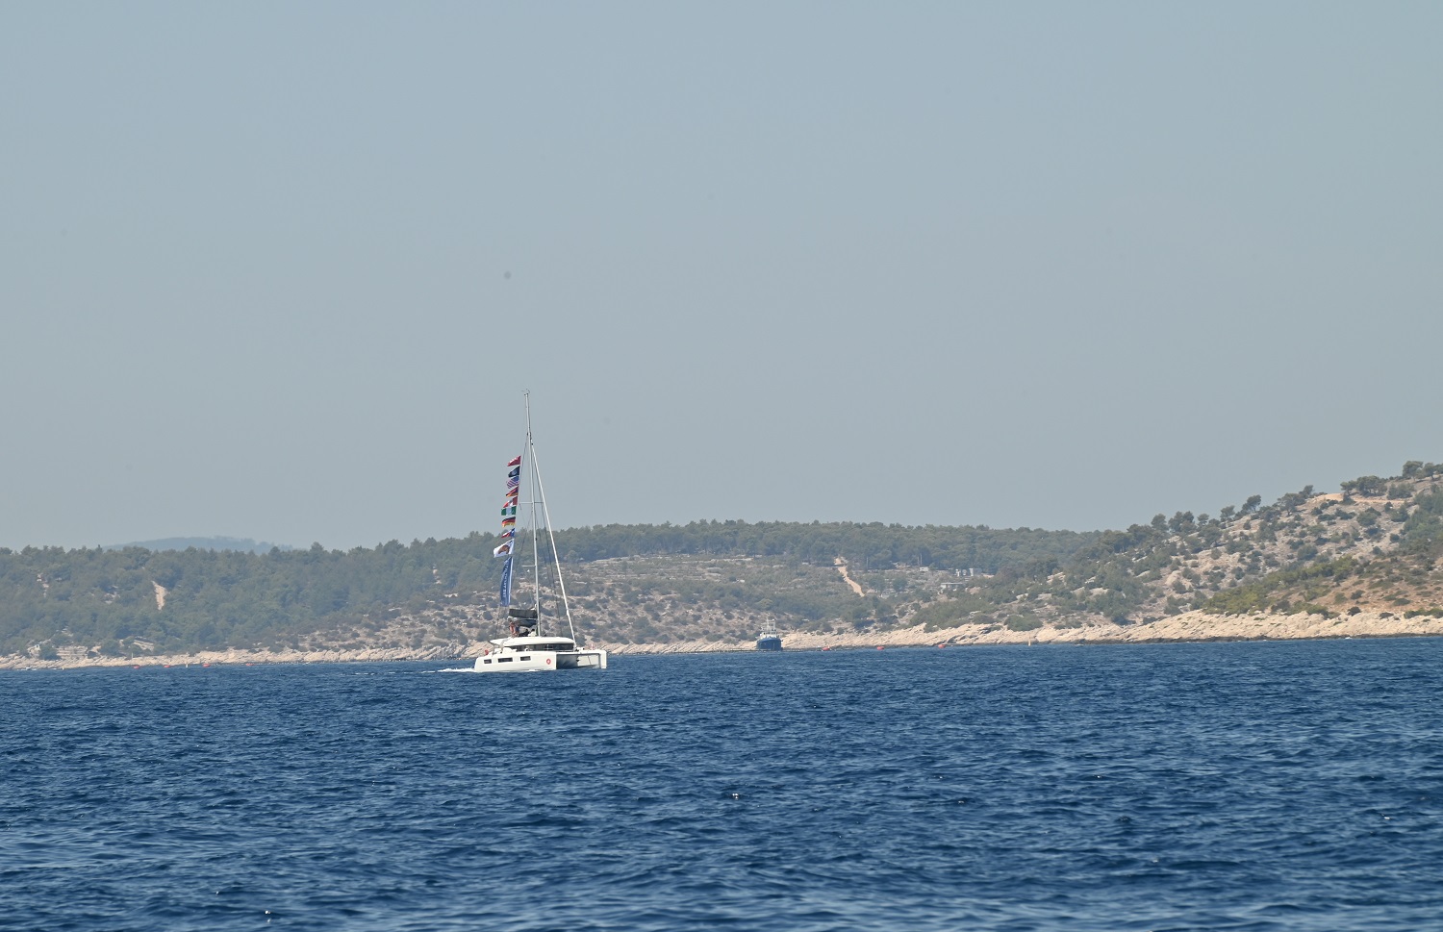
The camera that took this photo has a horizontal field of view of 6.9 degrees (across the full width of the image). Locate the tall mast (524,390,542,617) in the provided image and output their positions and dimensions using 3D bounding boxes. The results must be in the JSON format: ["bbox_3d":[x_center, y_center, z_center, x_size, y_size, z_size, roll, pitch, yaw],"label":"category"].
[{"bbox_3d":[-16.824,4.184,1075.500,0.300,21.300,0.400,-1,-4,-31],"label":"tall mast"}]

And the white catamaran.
[{"bbox_3d":[-16.172,5.896,1075.000,7.400,25.000,13.500,-1,-1,-31],"label":"white catamaran"}]

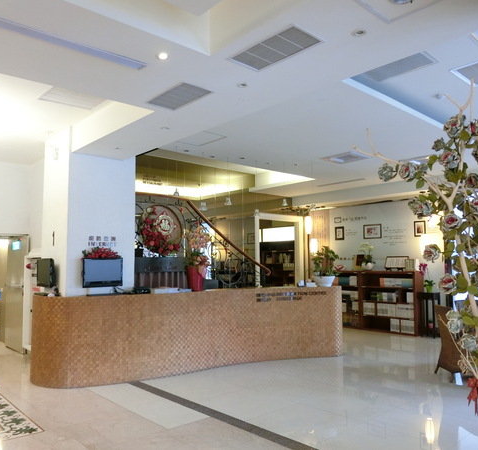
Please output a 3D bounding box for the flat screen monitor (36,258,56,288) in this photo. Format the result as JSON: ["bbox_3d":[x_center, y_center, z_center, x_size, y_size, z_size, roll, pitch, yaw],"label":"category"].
[{"bbox_3d":[-2.752,0.685,6.179,0.070,0.400,0.560,4,-6,-41],"label":"flat screen monitor"}]

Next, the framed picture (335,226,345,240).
[{"bbox_3d":[2.356,0.202,10.057,0.030,0.320,0.250,3,-6,-43],"label":"framed picture"}]

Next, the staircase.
[{"bbox_3d":[-0.849,0.909,9.360,3.600,2.840,1.150,4,-6,-41],"label":"staircase"}]

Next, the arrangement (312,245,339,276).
[{"bbox_3d":[1.421,0.583,7.120,0.450,0.540,0.430,-1,-5,11],"label":"arrangement"}]

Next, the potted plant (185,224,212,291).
[{"bbox_3d":[-0.608,0.476,6.350,0.360,0.960,0.340,-1,-4,0],"label":"potted plant"}]

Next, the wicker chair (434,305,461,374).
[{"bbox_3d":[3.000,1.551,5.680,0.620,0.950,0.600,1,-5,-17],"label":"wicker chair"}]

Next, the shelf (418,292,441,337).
[{"bbox_3d":[3.652,1.716,8.343,0.290,0.850,0.340,3,-6,-43],"label":"shelf"}]

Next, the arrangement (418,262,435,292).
[{"bbox_3d":[3.634,1.016,8.386,0.340,0.570,0.300,-1,-4,0],"label":"arrangement"}]

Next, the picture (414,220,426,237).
[{"bbox_3d":[3.635,0.076,8.701,0.030,0.320,0.250,3,-6,-43],"label":"picture"}]

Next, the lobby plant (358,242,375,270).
[{"bbox_3d":[2.768,0.688,9.371,0.360,0.580,0.320,-2,-4,11],"label":"lobby plant"}]

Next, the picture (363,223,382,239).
[{"bbox_3d":[3.028,0.156,9.800,0.030,0.340,0.440,4,-6,-44],"label":"picture"}]

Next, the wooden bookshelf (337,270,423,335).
[{"bbox_3d":[2.866,1.607,9.231,0.310,1.235,2.060,3,-6,-43],"label":"wooden bookshelf"}]

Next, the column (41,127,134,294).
[{"bbox_3d":[-2.311,0.435,6.620,1.000,3.380,1.030,4,-6,-41],"label":"column"}]

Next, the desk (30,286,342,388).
[{"bbox_3d":[-0.612,1.522,6.450,4.680,1.115,1.100,0,-5,-20],"label":"desk"}]

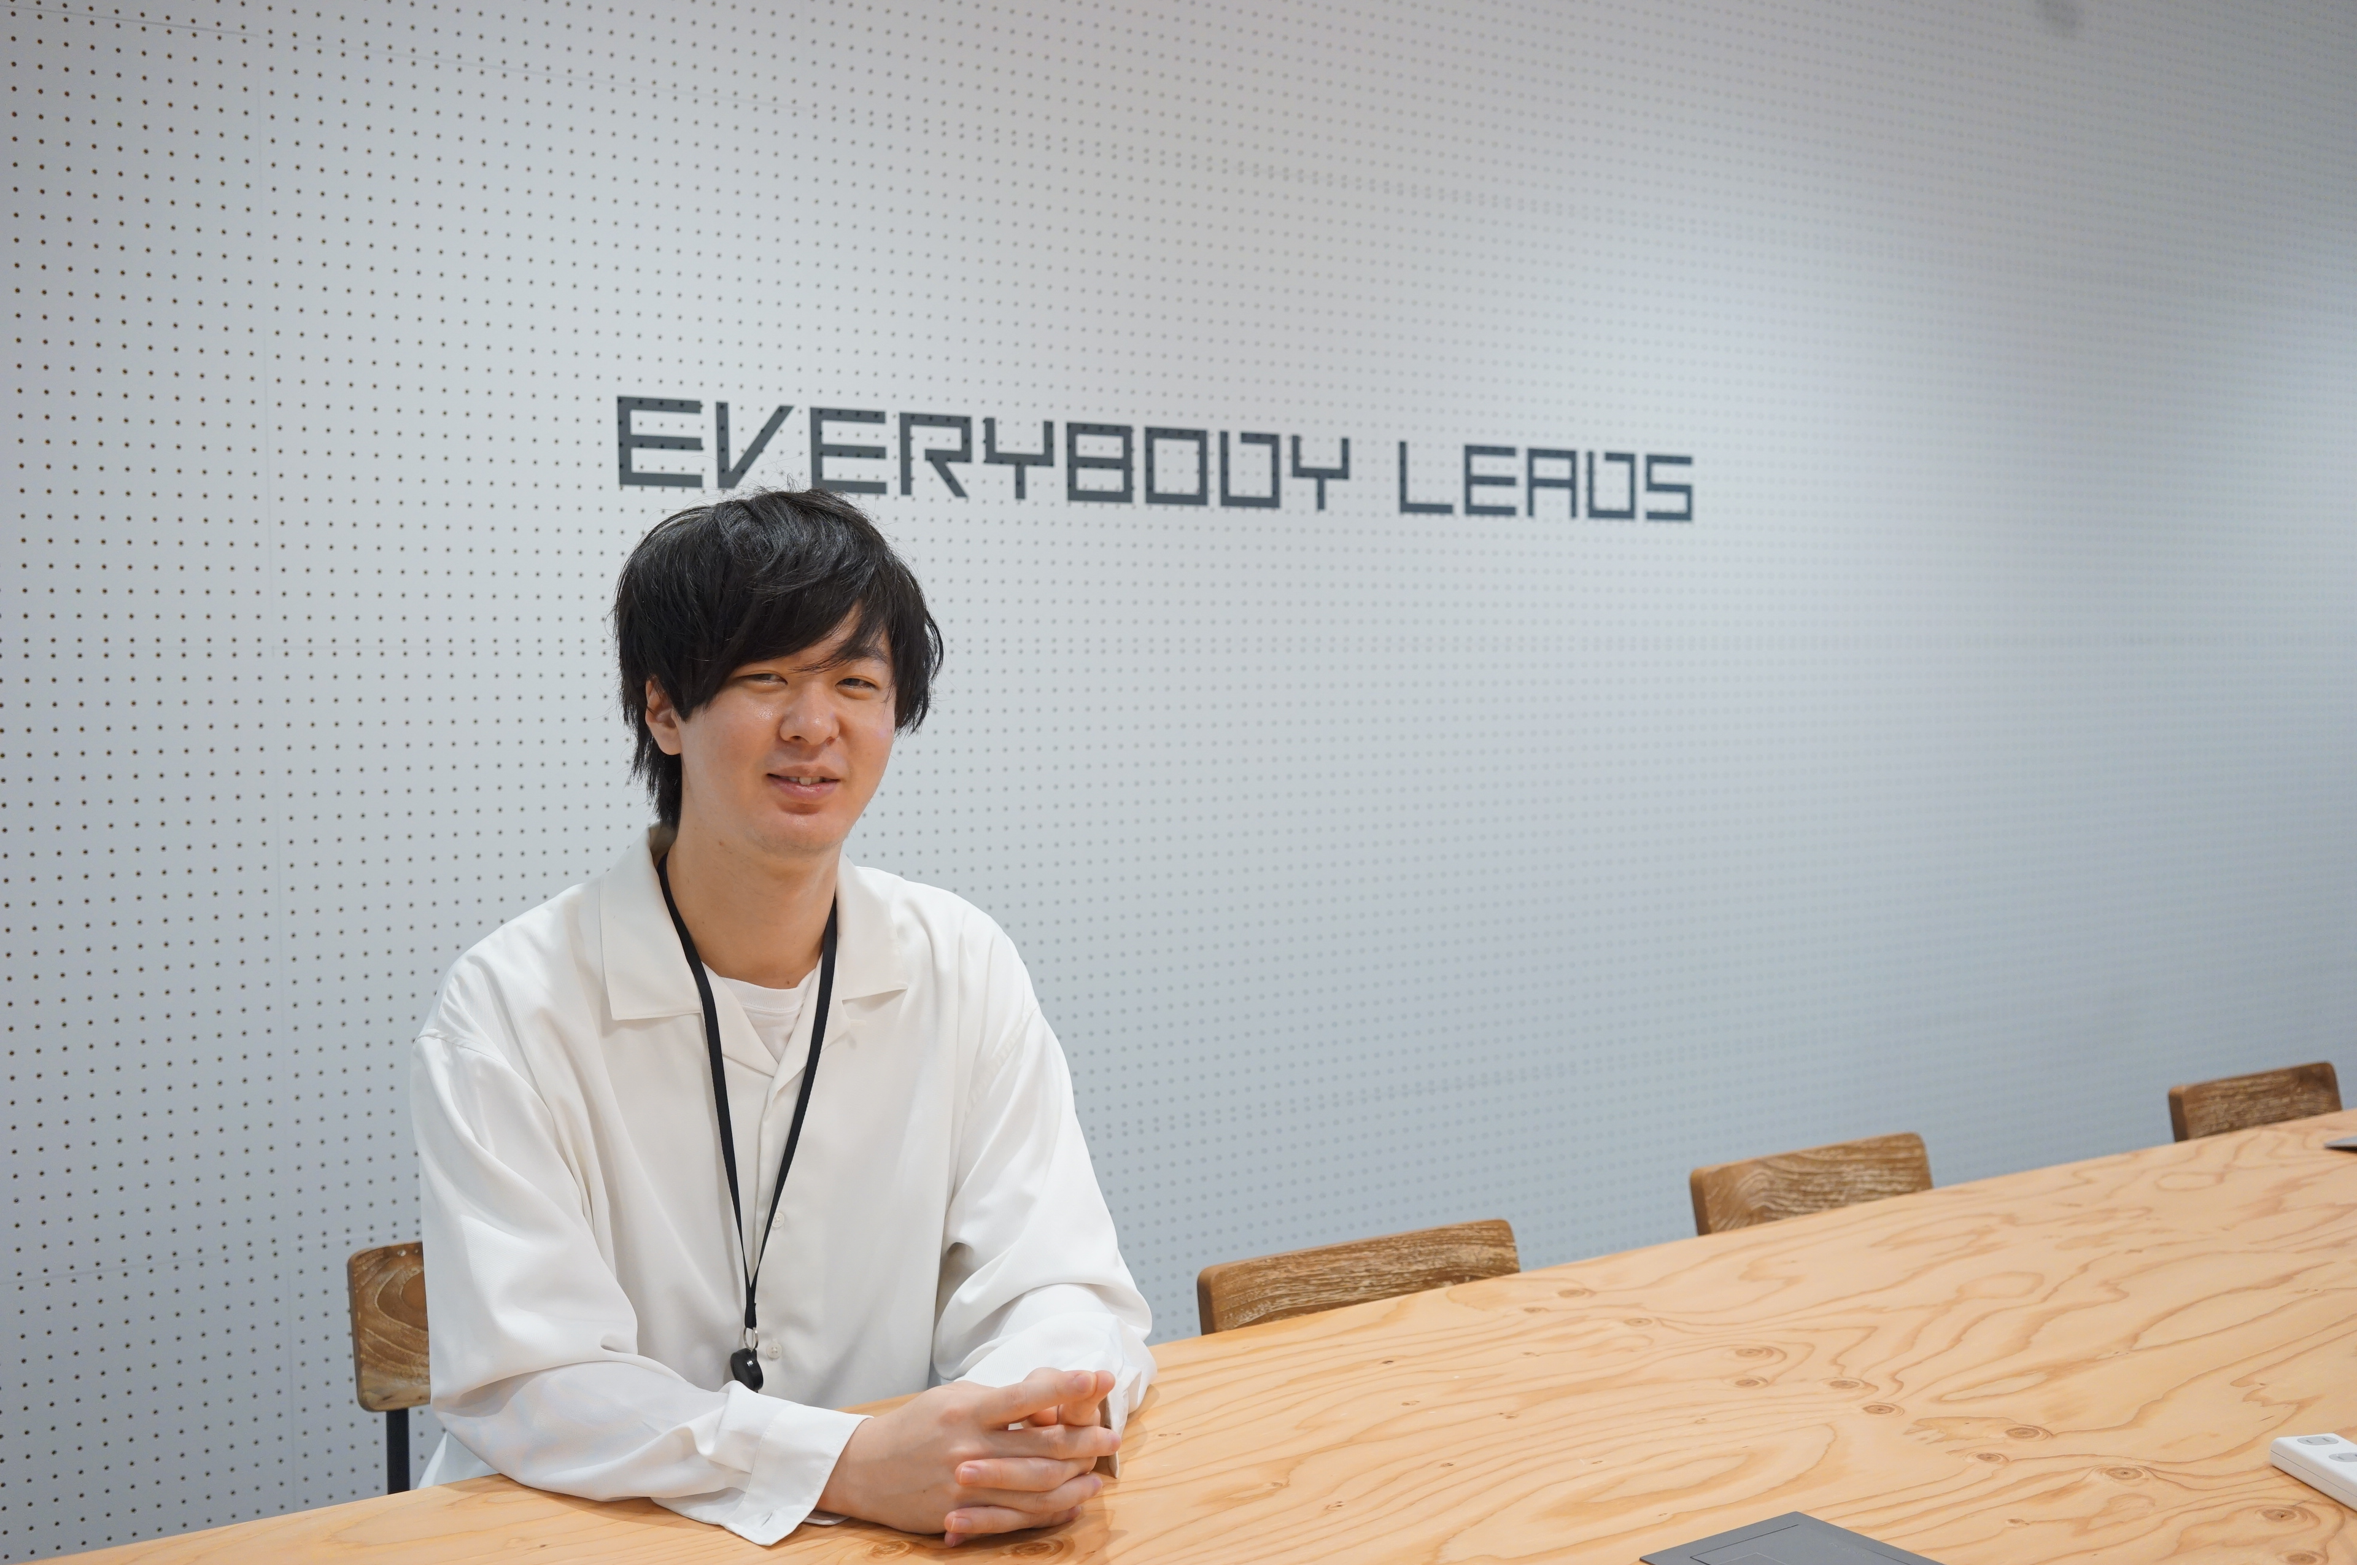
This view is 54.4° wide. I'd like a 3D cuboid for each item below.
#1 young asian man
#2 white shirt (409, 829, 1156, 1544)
[{"bbox_3d":[-0.293,0.484,1.640,0.510,1.391,0.620,-2,3,-29],"label":"young asian man"},{"bbox_3d":[-0.296,0.364,1.640,0.500,0.670,0.500,-2,3,-29],"label":"white shirt"}]

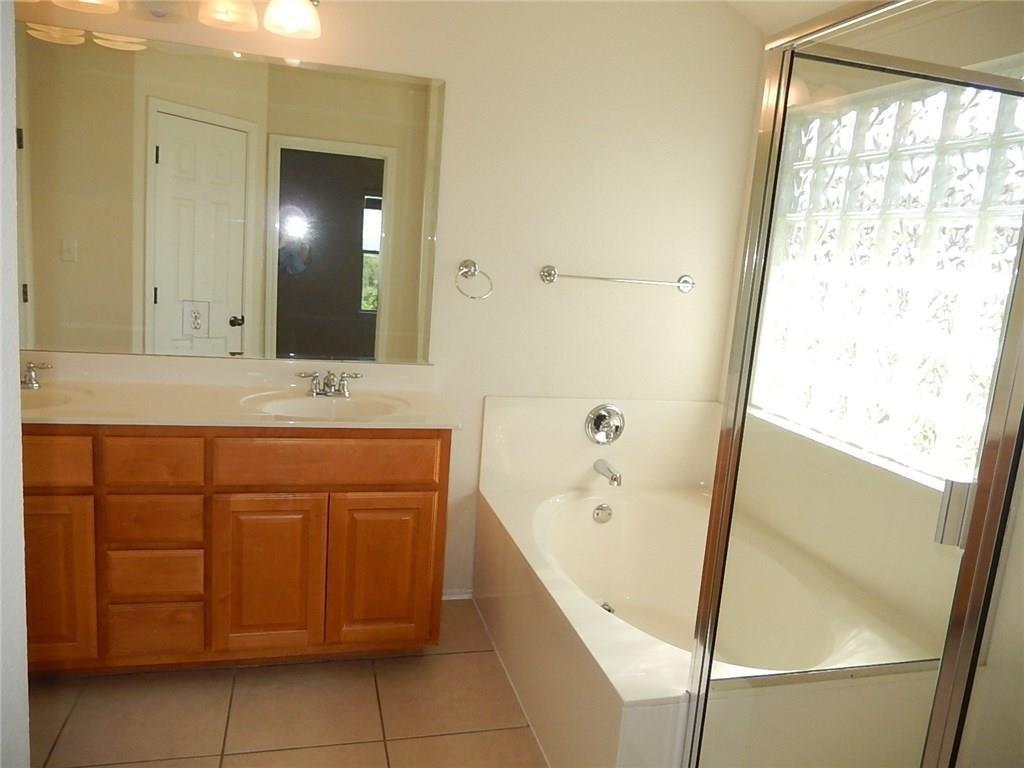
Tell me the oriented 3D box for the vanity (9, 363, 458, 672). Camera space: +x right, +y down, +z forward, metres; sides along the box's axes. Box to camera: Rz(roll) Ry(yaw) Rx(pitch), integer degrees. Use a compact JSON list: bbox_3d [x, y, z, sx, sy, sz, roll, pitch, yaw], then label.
[{"bbox_3d":[-1.126,0.478,2.491,1.790,0.930,0.563,1,10,-15],"label":"vanity"}]

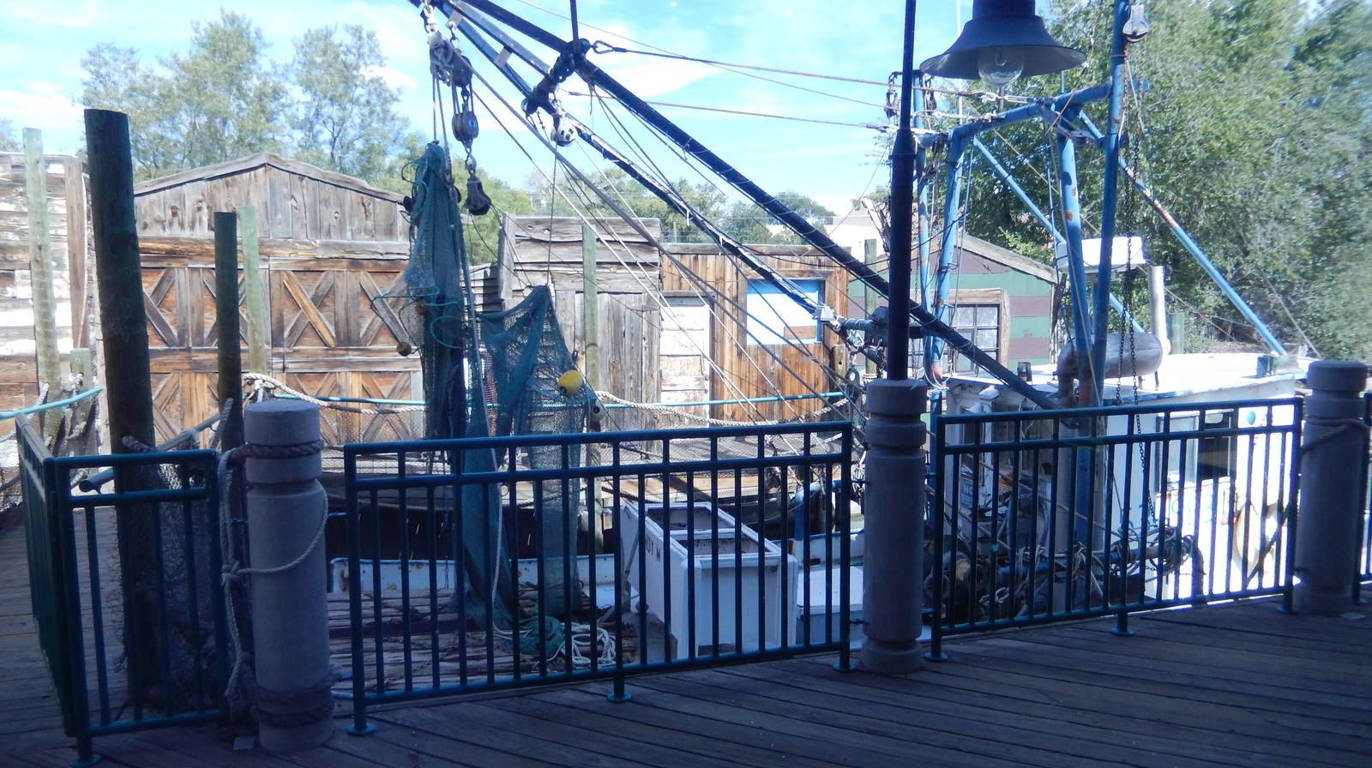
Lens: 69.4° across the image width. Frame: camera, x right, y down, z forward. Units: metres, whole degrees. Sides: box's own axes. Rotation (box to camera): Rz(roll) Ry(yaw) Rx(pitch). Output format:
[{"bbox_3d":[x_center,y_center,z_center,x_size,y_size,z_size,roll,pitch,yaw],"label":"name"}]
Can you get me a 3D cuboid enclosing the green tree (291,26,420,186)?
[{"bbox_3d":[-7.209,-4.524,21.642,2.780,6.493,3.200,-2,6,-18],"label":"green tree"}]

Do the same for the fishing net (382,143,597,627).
[{"bbox_3d":[-1.358,0.055,6.845,1.451,3.366,0.900,-1,6,-10],"label":"fishing net"}]

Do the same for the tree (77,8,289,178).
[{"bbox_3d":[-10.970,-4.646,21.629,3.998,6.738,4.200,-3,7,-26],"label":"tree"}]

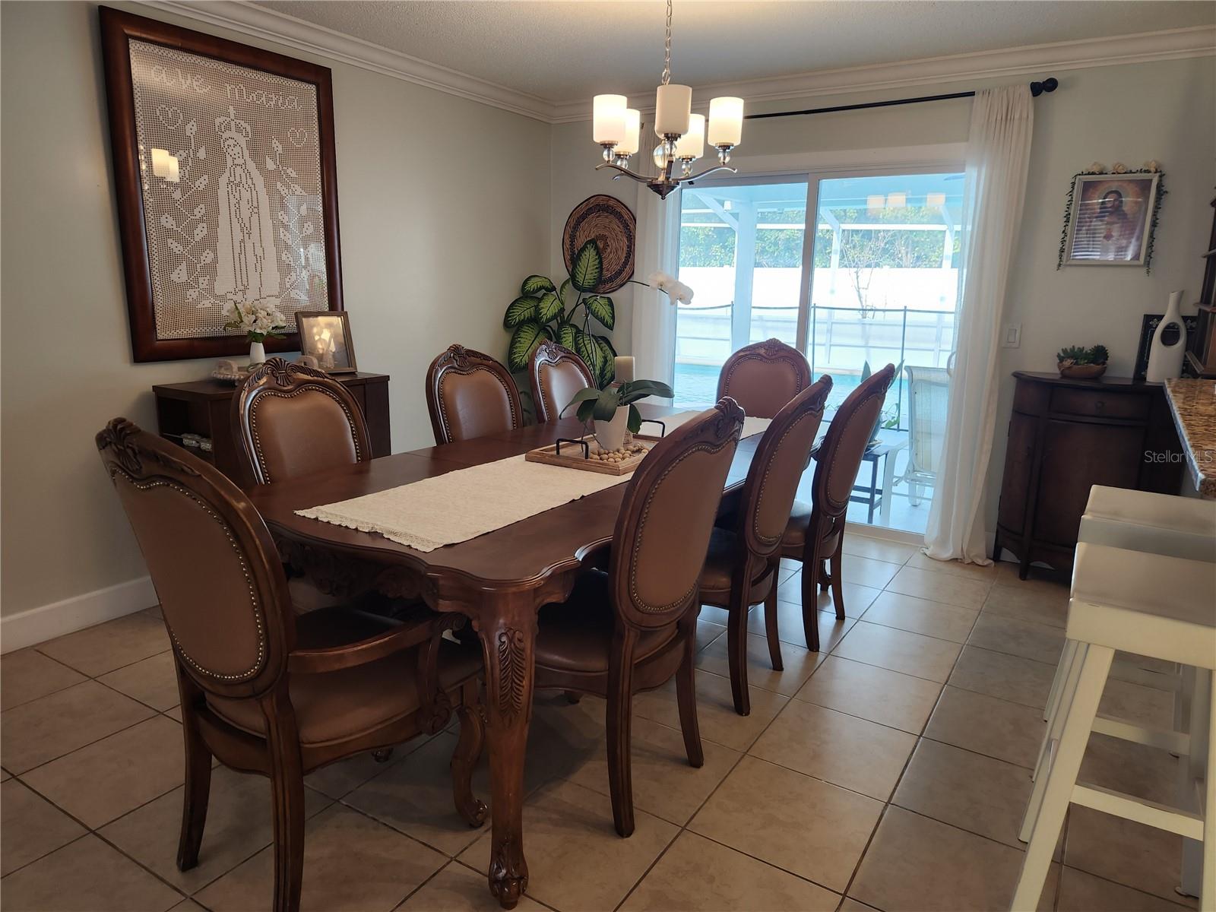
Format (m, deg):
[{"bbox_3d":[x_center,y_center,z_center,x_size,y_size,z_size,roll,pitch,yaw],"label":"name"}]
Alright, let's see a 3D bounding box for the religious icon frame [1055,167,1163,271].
[{"bbox_3d":[2.320,-1.090,3.724,0.350,0.430,0.030,8,14,31],"label":"religious icon frame"}]

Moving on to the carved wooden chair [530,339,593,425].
[{"bbox_3d":[-0.029,0.019,3.833,0.681,1.095,0.543,8,14,31],"label":"carved wooden chair"}]

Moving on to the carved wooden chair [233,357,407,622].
[{"bbox_3d":[-0.878,0.234,2.745,0.660,1.090,0.560,8,13,31],"label":"carved wooden chair"}]

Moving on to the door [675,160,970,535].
[{"bbox_3d":[1.099,-0.584,4.641,1.742,1.958,0.082,8,14,31],"label":"door"}]

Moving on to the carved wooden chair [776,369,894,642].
[{"bbox_3d":[0.757,0.160,3.223,0.681,1.095,0.543,8,14,31],"label":"carved wooden chair"}]

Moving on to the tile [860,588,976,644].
[{"bbox_3d":[1.348,0.689,3.478,0.400,0.010,0.400,8,13,31],"label":"tile"}]

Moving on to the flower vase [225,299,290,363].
[{"bbox_3d":[-1.490,-0.521,3.417,0.250,0.270,0.270,8,13,31],"label":"flower vase"}]

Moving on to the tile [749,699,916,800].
[{"bbox_3d":[0.688,0.873,2.430,0.400,0.010,0.400,8,14,31],"label":"tile"}]

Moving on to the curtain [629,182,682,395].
[{"bbox_3d":[0.287,-0.838,4.999,0.330,2.290,0.120,8,14,31],"label":"curtain"}]

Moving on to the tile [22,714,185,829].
[{"bbox_3d":[-1.330,0.869,2.262,0.400,0.010,0.400,8,14,31],"label":"tile"}]

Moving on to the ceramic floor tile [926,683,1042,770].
[{"bbox_3d":[1.246,0.858,2.557,0.400,0.010,0.400,8,14,31],"label":"ceramic floor tile"}]

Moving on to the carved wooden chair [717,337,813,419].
[{"bbox_3d":[0.699,-0.029,4.145,0.649,1.095,0.702,8,14,31],"label":"carved wooden chair"}]

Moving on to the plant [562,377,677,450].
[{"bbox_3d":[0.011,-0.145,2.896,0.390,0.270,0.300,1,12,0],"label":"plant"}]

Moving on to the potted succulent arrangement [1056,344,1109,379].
[{"bbox_3d":[2.224,-0.444,3.784,0.210,0.157,0.200,8,13,31],"label":"potted succulent arrangement"}]

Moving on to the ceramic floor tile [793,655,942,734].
[{"bbox_3d":[0.909,0.817,2.788,0.402,0.010,0.402,8,14,31],"label":"ceramic floor tile"}]

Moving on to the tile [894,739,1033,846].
[{"bbox_3d":[1.036,0.932,2.237,0.402,0.010,0.402,8,14,31],"label":"tile"}]

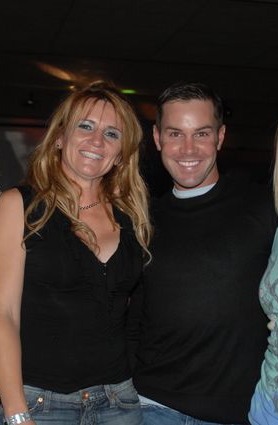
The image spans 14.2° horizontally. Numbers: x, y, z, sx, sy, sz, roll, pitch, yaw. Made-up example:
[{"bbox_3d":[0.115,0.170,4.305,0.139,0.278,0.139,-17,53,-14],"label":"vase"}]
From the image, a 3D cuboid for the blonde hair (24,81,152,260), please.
[{"bbox_3d":[-0.117,-0.098,2.560,0.270,0.395,0.240,2,3,-20],"label":"blonde hair"}]

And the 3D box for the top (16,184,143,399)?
[{"bbox_3d":[-0.133,0.172,2.560,0.330,0.470,0.235,-1,3,-20],"label":"top"}]

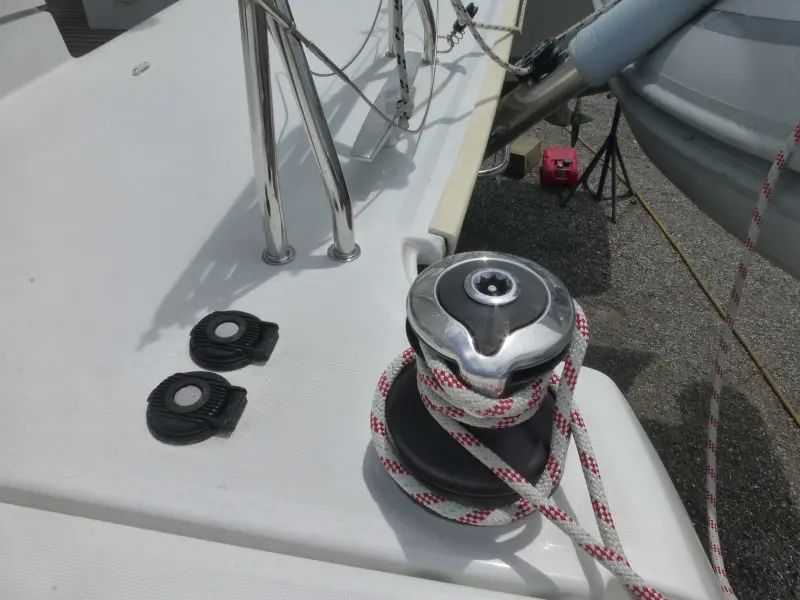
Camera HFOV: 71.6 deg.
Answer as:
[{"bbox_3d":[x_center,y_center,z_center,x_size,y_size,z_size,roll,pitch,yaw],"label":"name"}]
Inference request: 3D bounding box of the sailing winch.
[{"bbox_3d":[0.065,0.054,0.440,0.163,0.183,0.163,6,45,7],"label":"sailing winch"}]

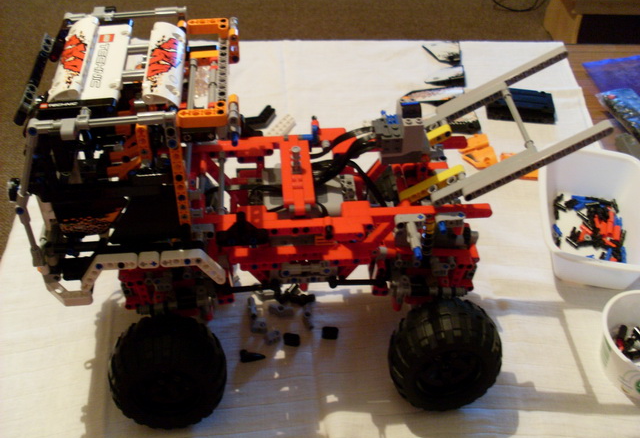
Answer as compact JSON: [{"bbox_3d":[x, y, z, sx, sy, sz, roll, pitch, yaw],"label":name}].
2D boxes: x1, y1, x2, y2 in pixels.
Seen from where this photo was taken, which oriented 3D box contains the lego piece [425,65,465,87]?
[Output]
[{"bbox_3d":[0.179,-0.203,1.004,0.056,0.015,0.024,-3,42,-4],"label":"lego piece"}]

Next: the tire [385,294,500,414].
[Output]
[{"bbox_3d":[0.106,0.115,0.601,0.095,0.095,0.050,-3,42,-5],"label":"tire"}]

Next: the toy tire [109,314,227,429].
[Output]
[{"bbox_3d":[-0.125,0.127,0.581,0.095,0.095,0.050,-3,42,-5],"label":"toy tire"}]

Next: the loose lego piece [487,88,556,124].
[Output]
[{"bbox_3d":[0.269,-0.149,0.941,0.088,0.019,0.040,5,42,4],"label":"loose lego piece"}]

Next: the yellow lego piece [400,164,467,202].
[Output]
[{"bbox_3d":[0.092,-0.027,0.576,0.056,0.008,0.008,-26,40,16],"label":"yellow lego piece"}]

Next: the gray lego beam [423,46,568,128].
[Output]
[{"bbox_3d":[0.150,-0.112,0.621,0.144,0.008,0.016,-26,40,16],"label":"gray lego beam"}]

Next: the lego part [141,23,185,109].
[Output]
[{"bbox_3d":[-0.108,-0.109,0.493,0.025,0.016,0.091,-3,42,-5],"label":"lego part"}]

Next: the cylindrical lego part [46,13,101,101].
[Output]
[{"bbox_3d":[-0.171,-0.113,0.490,0.024,0.016,0.091,-3,42,-5],"label":"cylindrical lego part"}]

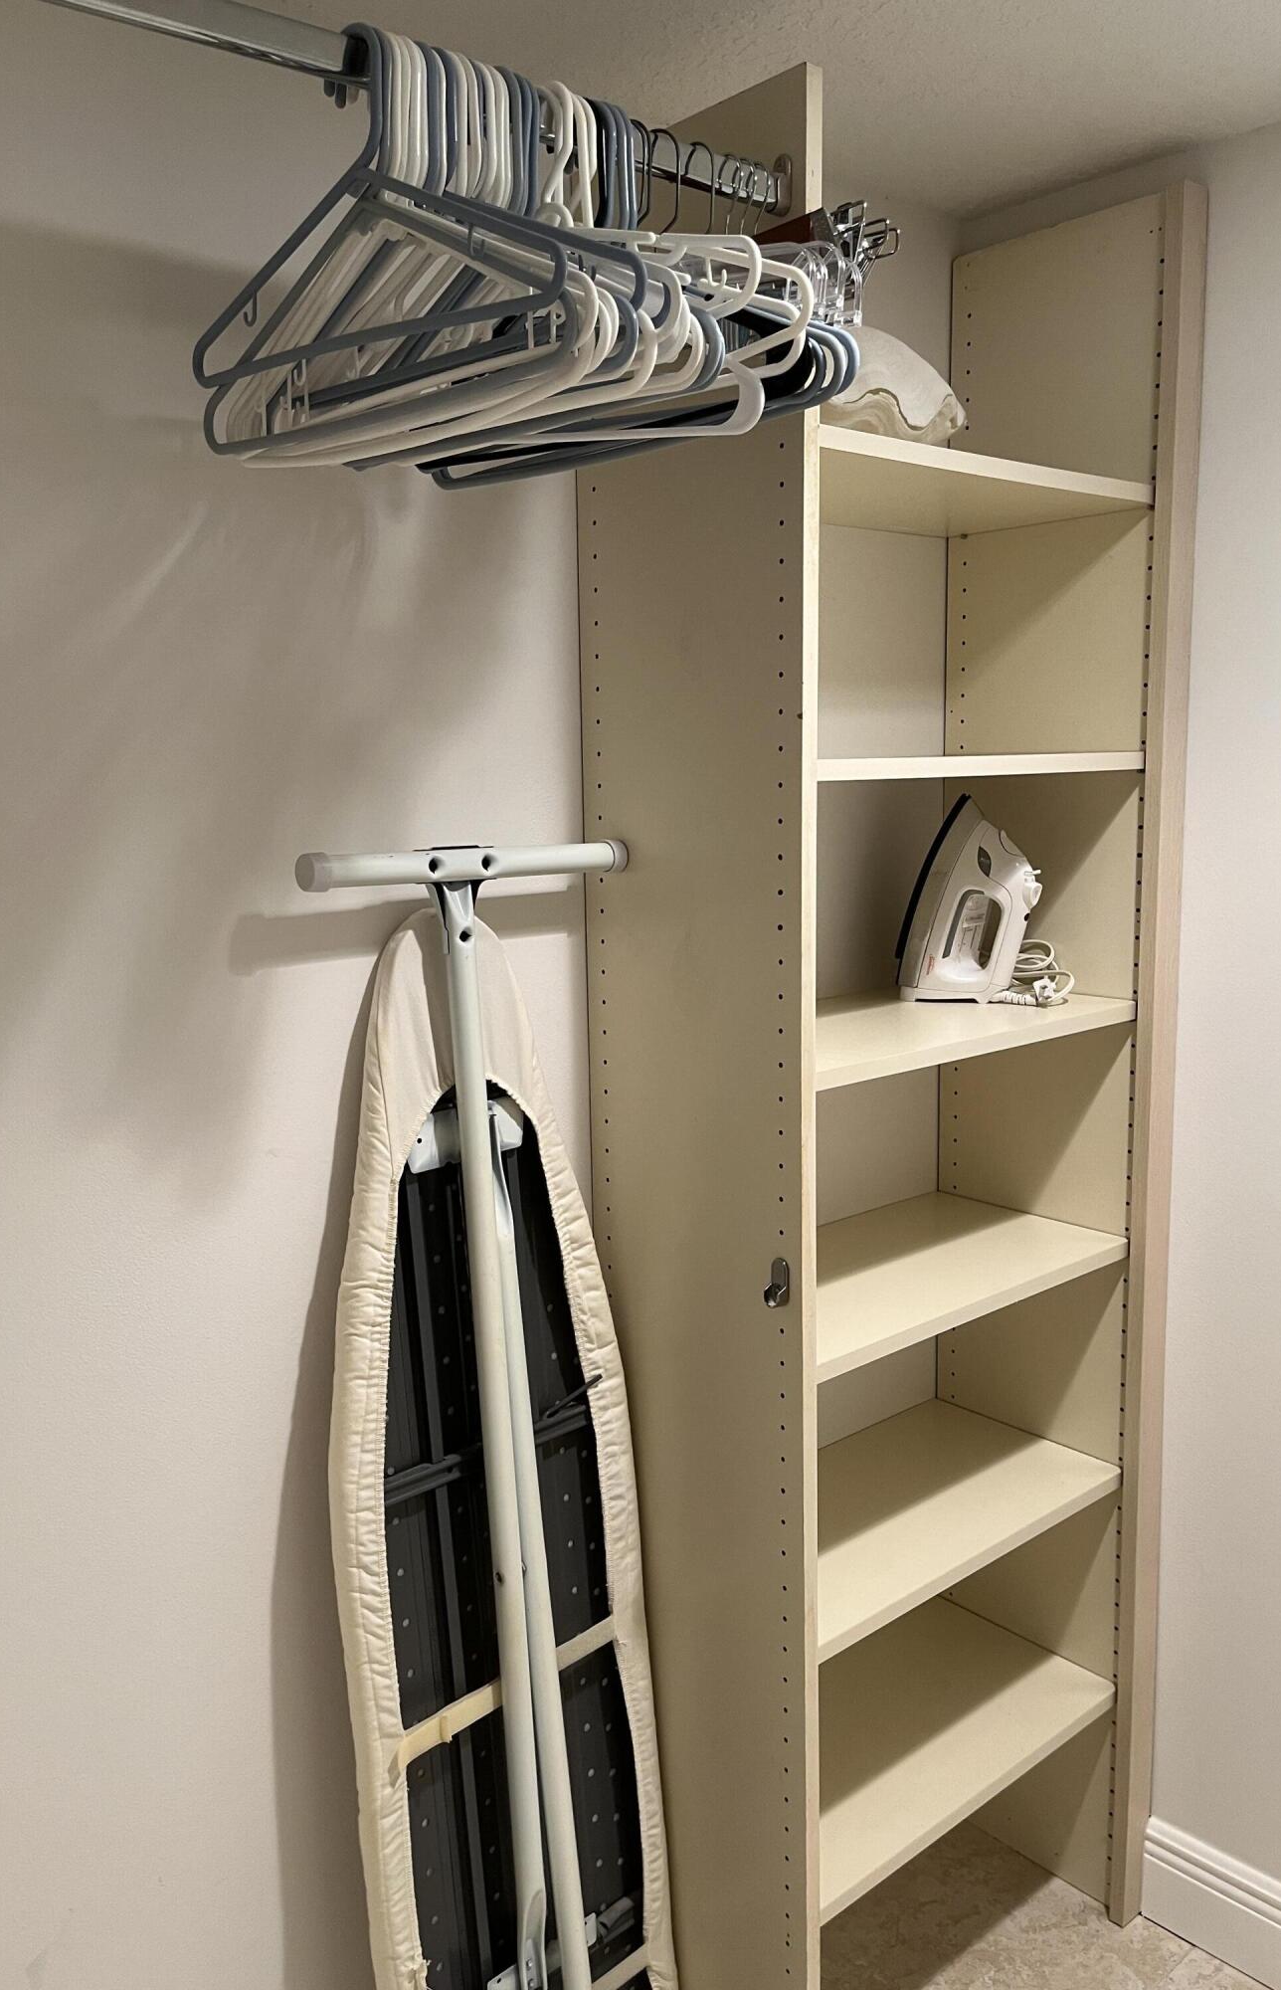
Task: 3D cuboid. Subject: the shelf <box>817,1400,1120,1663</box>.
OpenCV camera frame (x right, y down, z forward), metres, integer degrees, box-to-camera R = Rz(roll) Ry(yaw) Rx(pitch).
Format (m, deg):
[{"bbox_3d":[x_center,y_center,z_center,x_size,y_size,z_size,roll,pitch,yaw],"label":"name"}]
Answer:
[{"bbox_3d":[0.283,0.609,1.760,0.566,0.019,0.289,-9,12,-39],"label":"shelf"}]

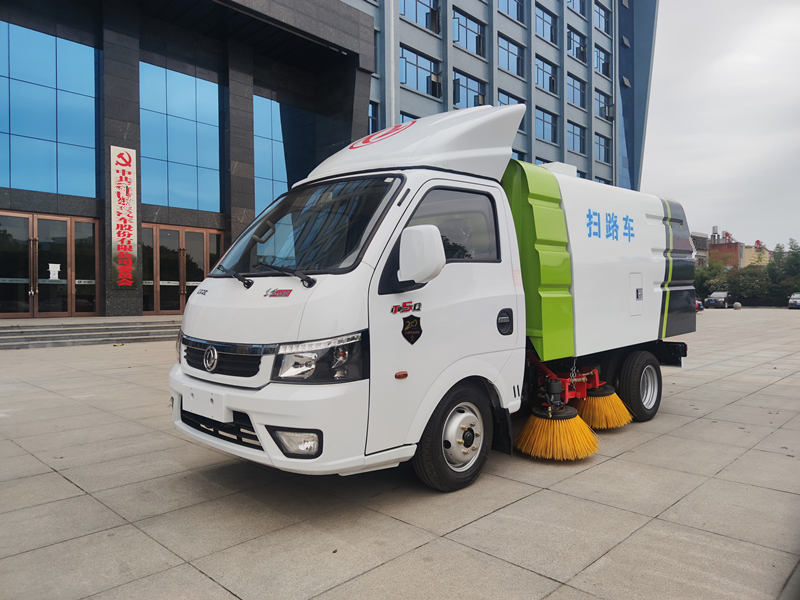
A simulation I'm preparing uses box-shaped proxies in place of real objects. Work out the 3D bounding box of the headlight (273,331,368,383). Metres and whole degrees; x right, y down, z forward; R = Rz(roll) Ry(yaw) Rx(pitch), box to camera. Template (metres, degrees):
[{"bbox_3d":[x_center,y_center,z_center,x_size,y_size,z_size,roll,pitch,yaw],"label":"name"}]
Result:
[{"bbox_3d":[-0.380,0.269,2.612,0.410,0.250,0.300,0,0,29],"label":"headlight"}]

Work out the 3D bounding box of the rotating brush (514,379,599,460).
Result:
[{"bbox_3d":[1.108,0.802,3.922,0.590,0.480,0.590,0,0,0],"label":"rotating brush"}]

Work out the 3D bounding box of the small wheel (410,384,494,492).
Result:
[{"bbox_3d":[0.290,0.764,3.140,0.190,0.620,0.620,0,0,45],"label":"small wheel"}]

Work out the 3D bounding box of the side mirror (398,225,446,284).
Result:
[{"bbox_3d":[0.099,-0.220,2.641,0.200,0.290,0.140,0,0,45],"label":"side mirror"}]

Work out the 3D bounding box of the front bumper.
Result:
[{"bbox_3d":[-0.806,0.599,3.112,1.760,0.420,0.720,0,0,45],"label":"front bumper"}]

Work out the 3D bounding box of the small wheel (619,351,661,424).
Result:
[{"bbox_3d":[2.130,0.768,4.916,0.190,0.620,0.620,0,0,45],"label":"small wheel"}]

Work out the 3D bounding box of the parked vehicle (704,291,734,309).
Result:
[{"bbox_3d":[33.449,0.052,58.200,1.870,1.700,4.600,0,0,41],"label":"parked vehicle"}]

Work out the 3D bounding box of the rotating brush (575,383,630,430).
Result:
[{"bbox_3d":[1.684,0.888,4.702,0.580,0.310,0.580,0,0,45],"label":"rotating brush"}]

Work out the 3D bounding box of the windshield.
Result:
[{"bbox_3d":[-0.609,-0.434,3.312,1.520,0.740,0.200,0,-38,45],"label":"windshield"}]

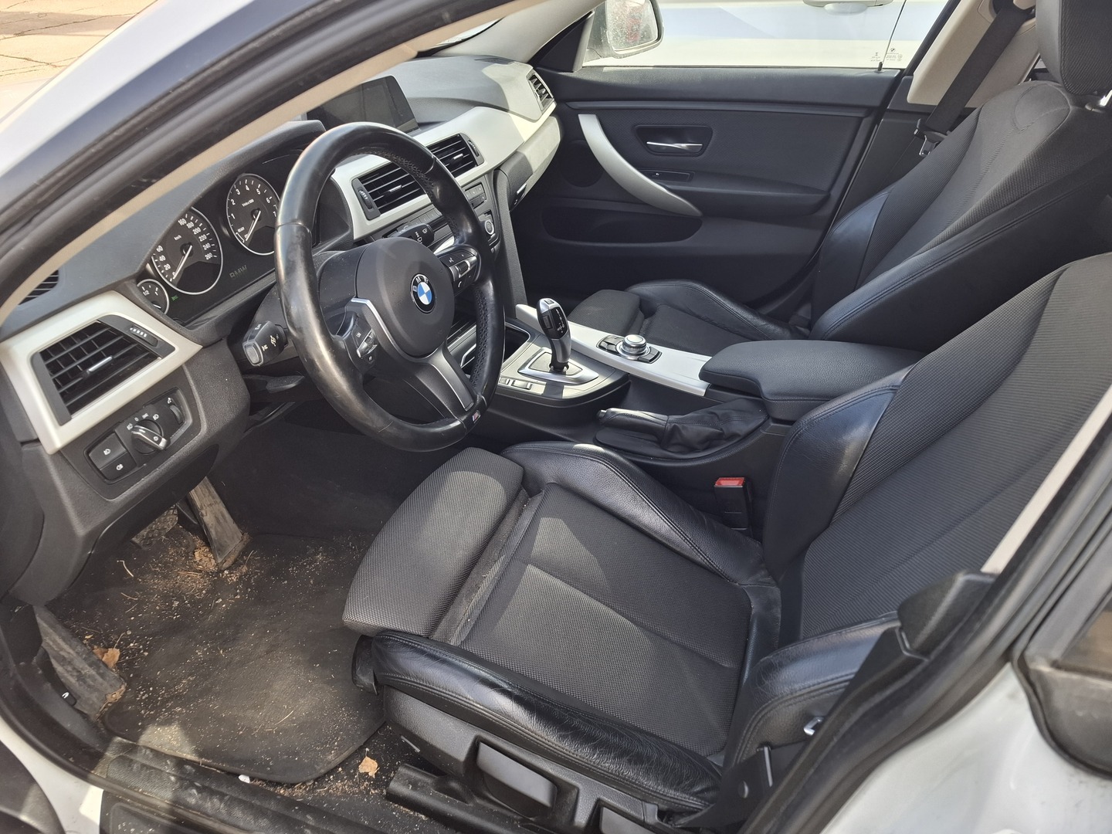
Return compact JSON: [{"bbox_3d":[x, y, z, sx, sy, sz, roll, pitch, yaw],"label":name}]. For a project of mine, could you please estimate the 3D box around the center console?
[{"bbox_3d":[0.214,-0.022,1.227,0.770,0.300,0.250,11,38,17],"label":"center console"}]

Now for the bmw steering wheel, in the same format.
[{"bbox_3d":[-0.183,-0.142,0.853,0.105,0.370,0.370,-6,28,28],"label":"bmw steering wheel"}]

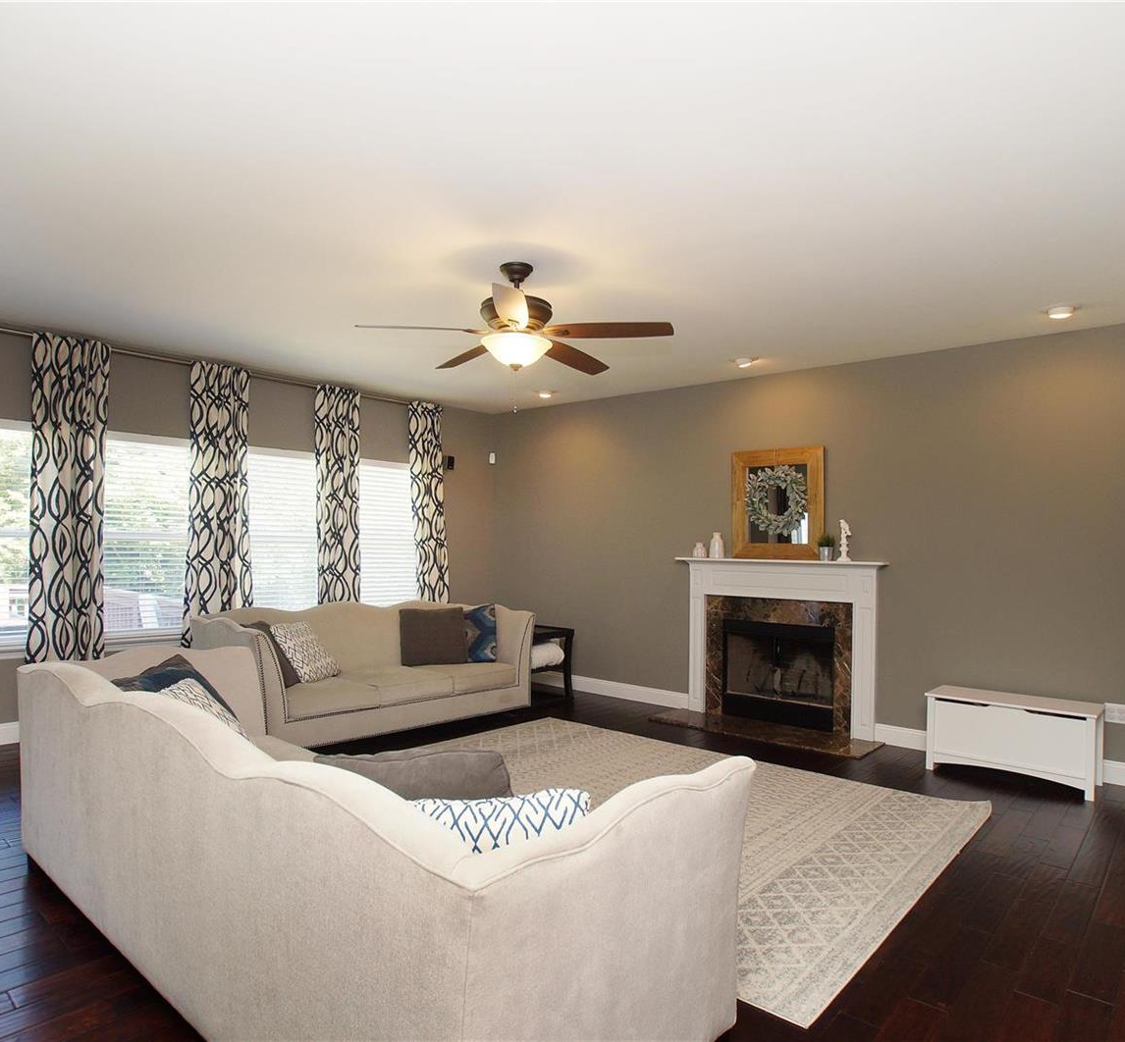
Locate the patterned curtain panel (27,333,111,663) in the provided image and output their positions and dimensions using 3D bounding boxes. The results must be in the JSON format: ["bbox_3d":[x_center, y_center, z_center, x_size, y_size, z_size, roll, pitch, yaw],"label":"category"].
[{"bbox_3d":[-3.271,0.110,4.604,0.425,2.651,0.129,3,-2,-45],"label":"patterned curtain panel"}]

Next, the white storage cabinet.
[{"bbox_3d":[2.698,1.308,4.212,0.870,0.467,0.386,0,-2,38],"label":"white storage cabinet"}]

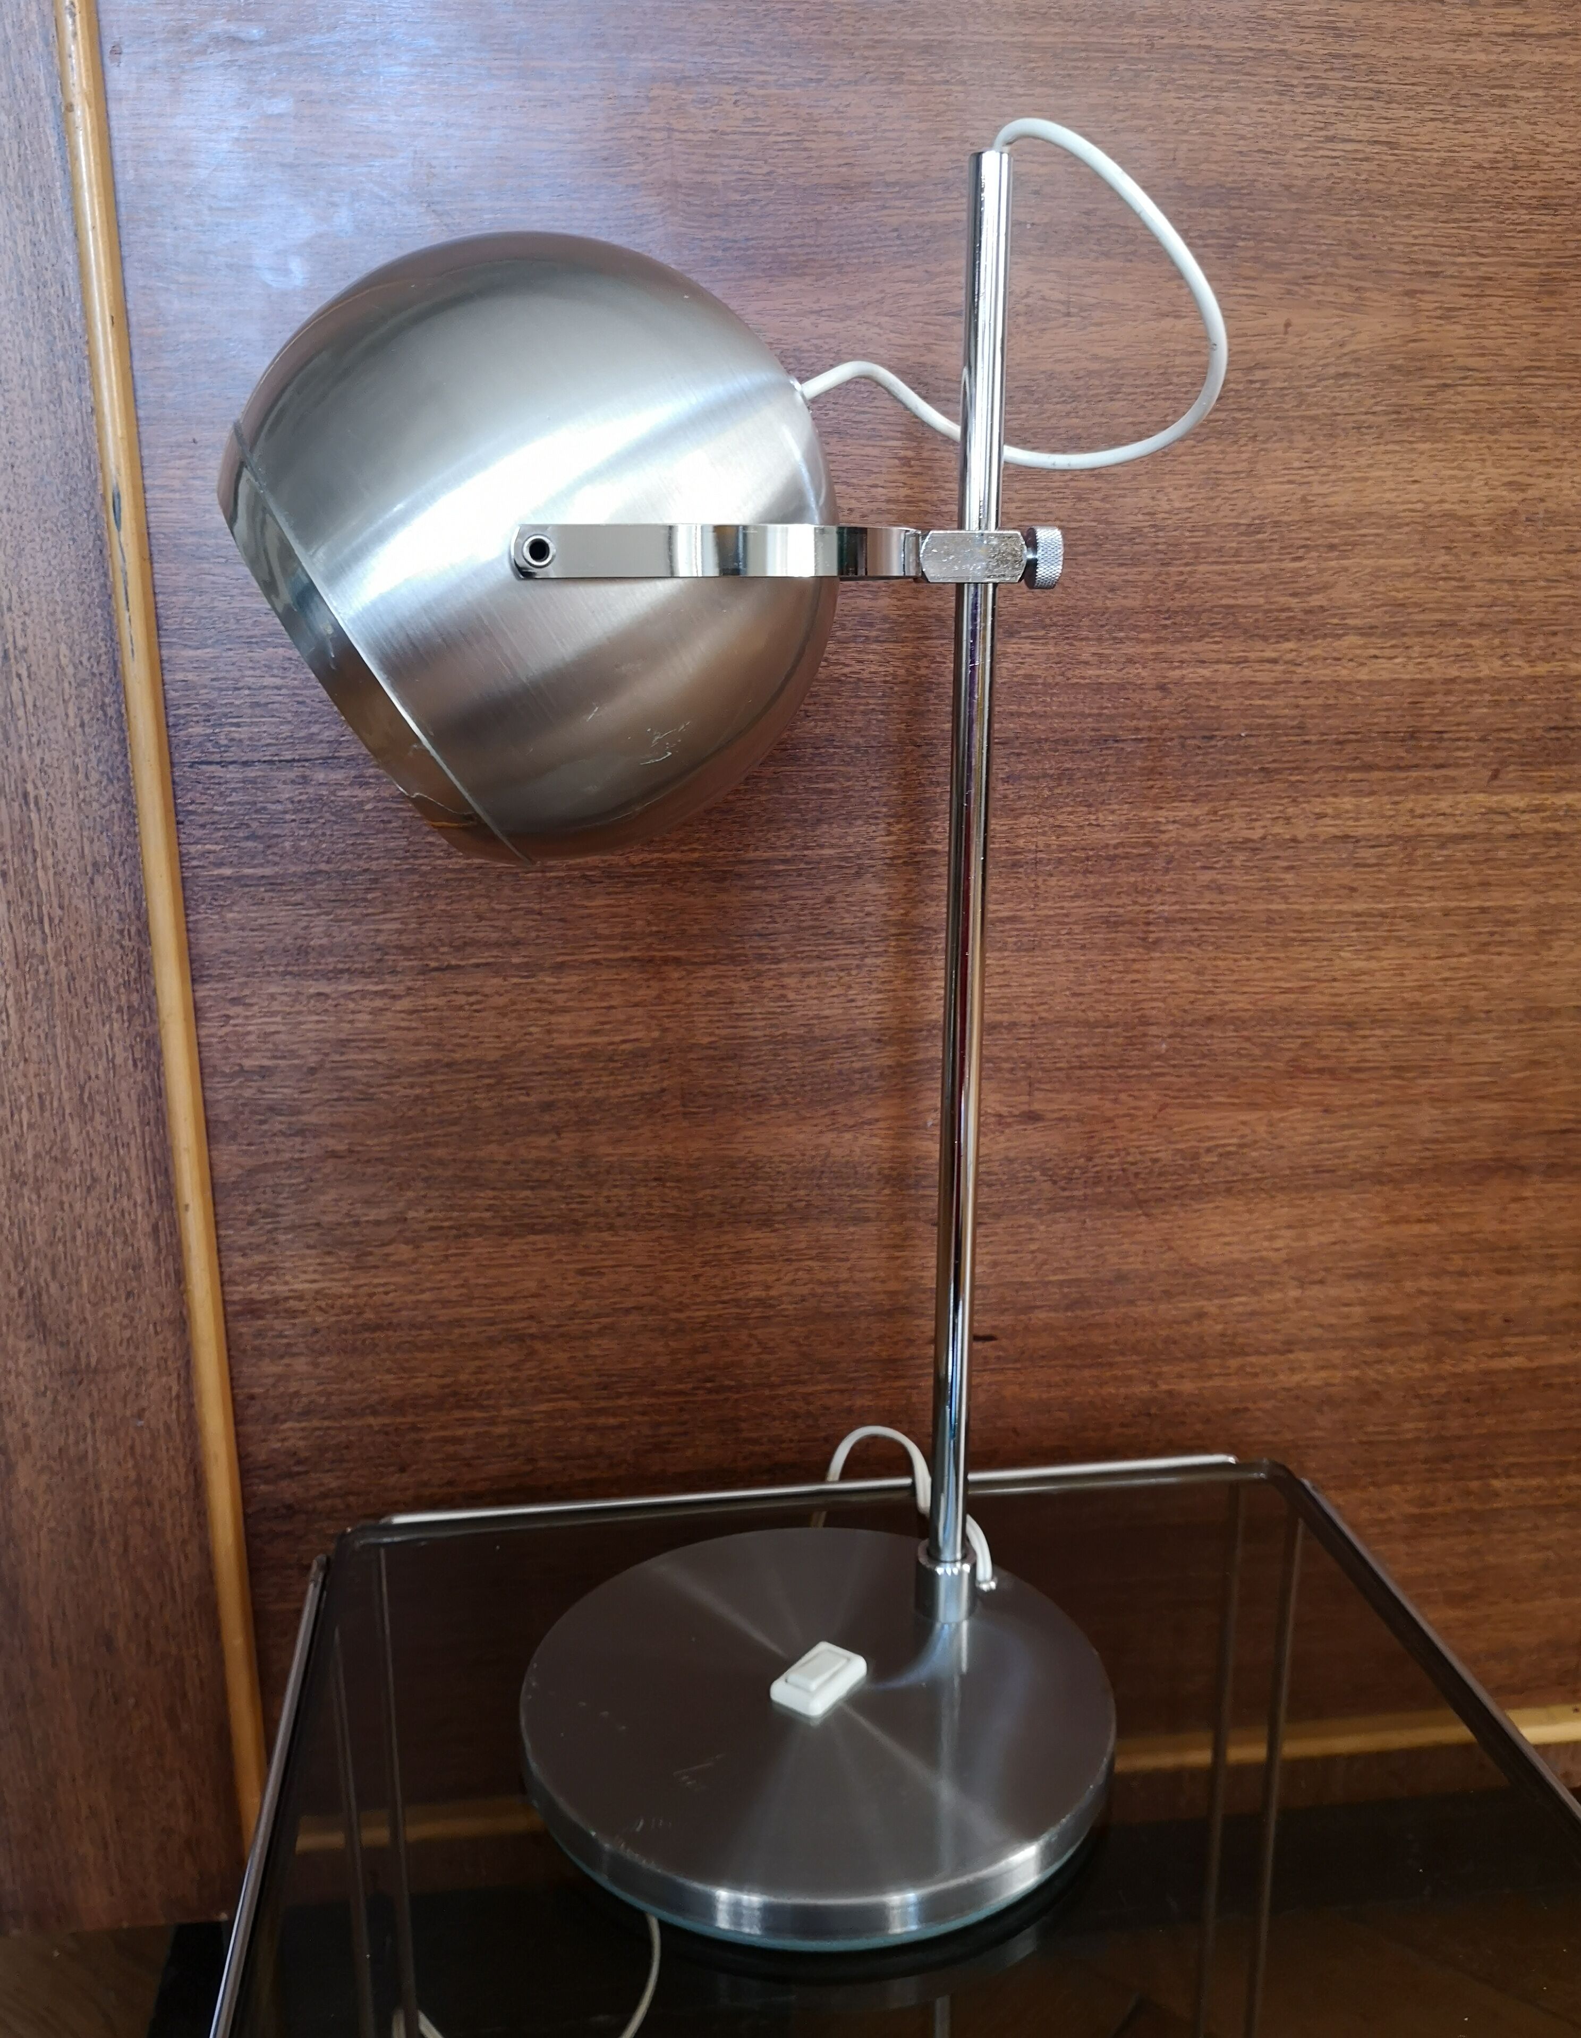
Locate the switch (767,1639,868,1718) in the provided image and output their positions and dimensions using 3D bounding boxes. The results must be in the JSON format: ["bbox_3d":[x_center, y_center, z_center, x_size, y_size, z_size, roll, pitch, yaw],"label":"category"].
[{"bbox_3d":[0.010,0.219,0.548,0.019,0.007,0.030,10,16,34],"label":"switch"}]

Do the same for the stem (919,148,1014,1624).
[{"bbox_3d":[0.057,-0.020,0.535,0.021,0.479,0.021,-2,14,-9],"label":"stem"}]

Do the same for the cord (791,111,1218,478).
[{"bbox_3d":[0.067,-0.217,0.498,0.133,0.098,0.036,-2,14,-9],"label":"cord"}]

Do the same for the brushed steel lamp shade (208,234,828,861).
[{"bbox_3d":[-0.066,-0.142,0.486,0.156,0.176,0.176,-32,16,0],"label":"brushed steel lamp shade"}]

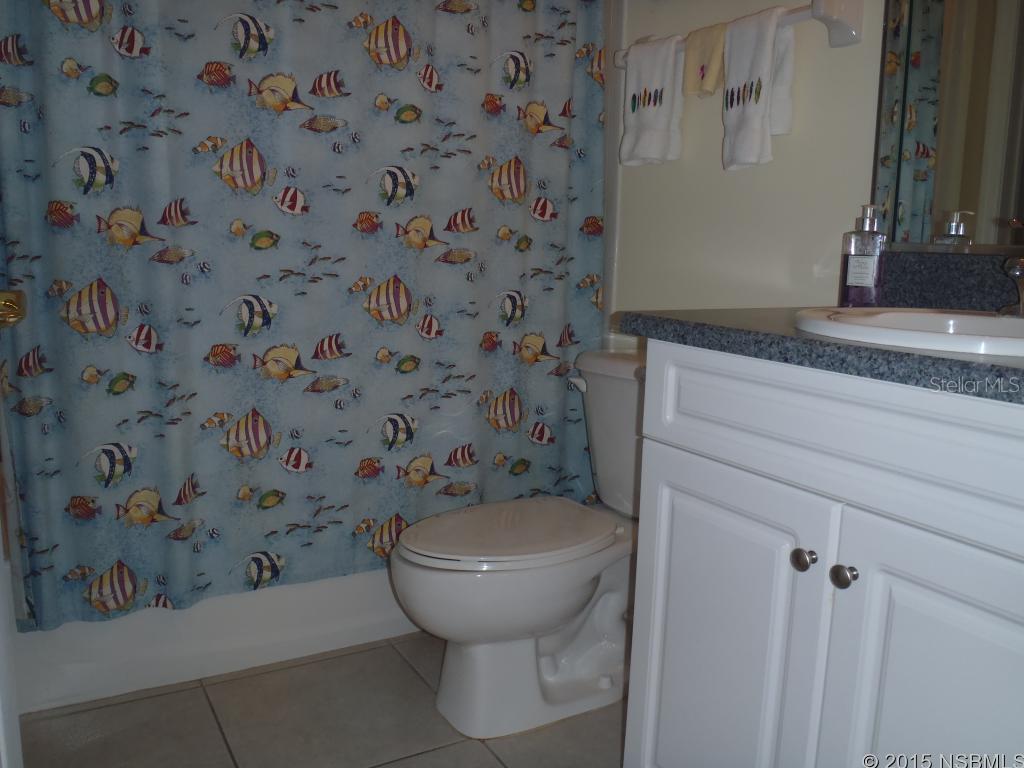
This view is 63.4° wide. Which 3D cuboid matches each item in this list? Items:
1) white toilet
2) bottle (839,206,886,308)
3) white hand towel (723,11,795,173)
[{"bbox_3d":[0.096,0.325,1.775,0.739,0.725,0.432,-4,11,-30],"label":"white toilet"},{"bbox_3d":[0.593,-0.210,1.399,0.060,0.178,0.064,7,11,31],"label":"bottle"},{"bbox_3d":[0.491,-0.587,1.671,0.066,0.290,0.154,-4,11,-30],"label":"white hand towel"}]

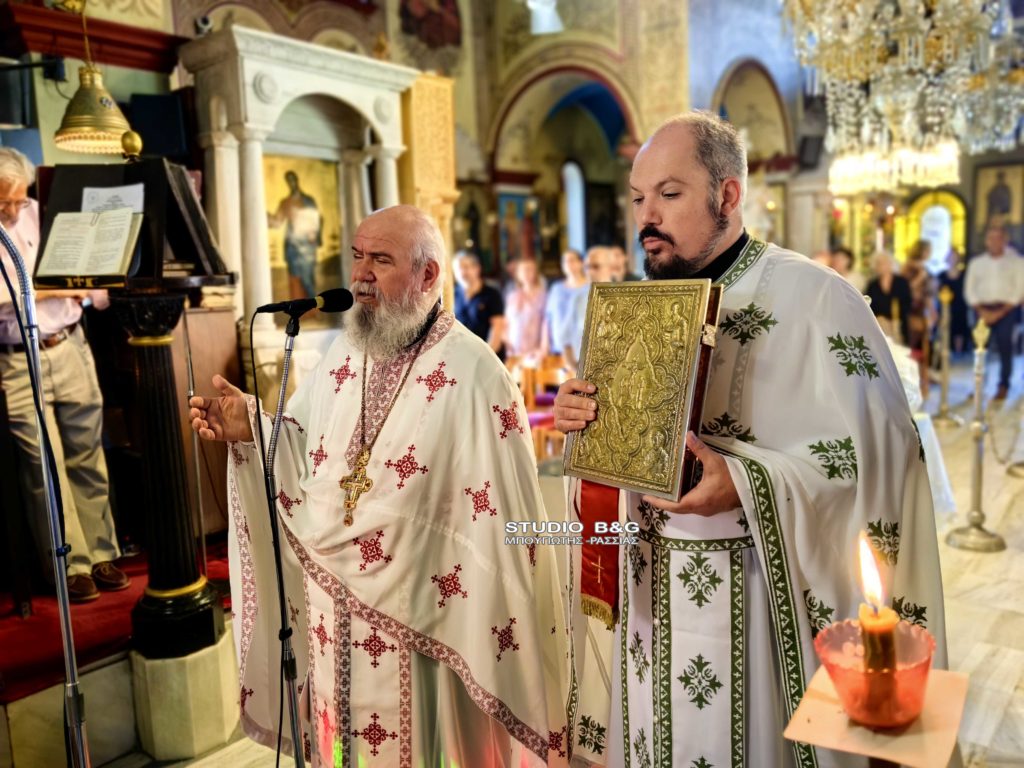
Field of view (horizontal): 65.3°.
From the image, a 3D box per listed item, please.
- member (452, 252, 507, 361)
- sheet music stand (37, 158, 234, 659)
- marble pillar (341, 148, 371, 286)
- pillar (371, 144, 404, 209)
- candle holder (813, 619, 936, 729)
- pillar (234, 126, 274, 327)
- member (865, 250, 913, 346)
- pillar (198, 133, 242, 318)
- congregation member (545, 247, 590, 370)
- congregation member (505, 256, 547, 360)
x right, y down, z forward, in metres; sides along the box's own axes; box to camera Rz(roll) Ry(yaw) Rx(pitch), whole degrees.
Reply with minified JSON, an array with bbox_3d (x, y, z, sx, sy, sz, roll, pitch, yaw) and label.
[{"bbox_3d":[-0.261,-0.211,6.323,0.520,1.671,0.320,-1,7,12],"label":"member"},{"bbox_3d":[-1.077,0.087,2.466,0.500,1.480,0.430,-2,7,0],"label":"sheet music stand"},{"bbox_3d":[-1.008,-0.974,5.256,0.145,1.069,0.145,4,9,39],"label":"marble pillar"},{"bbox_3d":[-0.767,-0.958,5.060,0.155,1.069,0.155,4,9,39],"label":"pillar"},{"bbox_3d":[0.241,0.199,0.533,0.081,0.052,0.081,-2,7,0],"label":"candle holder"},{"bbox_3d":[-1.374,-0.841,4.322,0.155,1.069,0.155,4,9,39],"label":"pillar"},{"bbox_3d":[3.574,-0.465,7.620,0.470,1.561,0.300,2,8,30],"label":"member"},{"bbox_3d":[-1.615,-0.857,4.518,0.150,1.069,0.150,4,9,39],"label":"pillar"},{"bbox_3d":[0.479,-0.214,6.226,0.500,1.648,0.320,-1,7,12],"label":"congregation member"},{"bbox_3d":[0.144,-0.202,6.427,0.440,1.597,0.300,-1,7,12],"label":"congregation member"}]

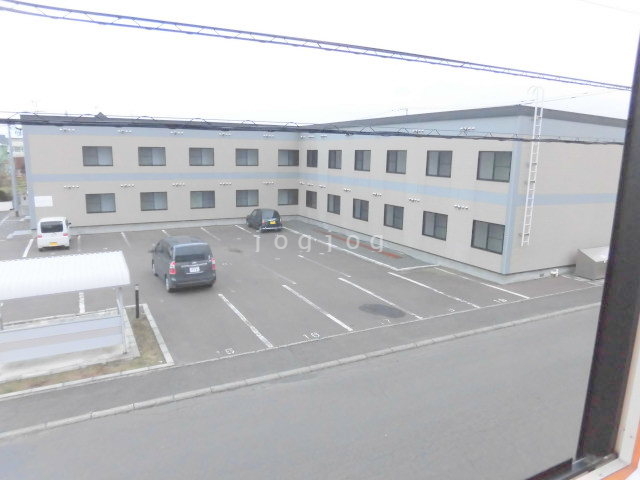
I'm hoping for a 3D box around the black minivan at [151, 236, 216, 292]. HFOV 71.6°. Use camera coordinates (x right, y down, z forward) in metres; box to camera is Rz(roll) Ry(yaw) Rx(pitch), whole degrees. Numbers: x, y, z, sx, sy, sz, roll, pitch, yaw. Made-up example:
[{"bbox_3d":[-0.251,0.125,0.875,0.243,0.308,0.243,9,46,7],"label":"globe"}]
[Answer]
[{"bbox_3d":[-5.657,0.733,18.079,1.710,1.840,4.550,-5,12,-28],"label":"black minivan"}]

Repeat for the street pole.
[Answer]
[{"bbox_3d":[-23.579,-5.344,34.096,0.280,7.100,0.280,-5,12,-28],"label":"street pole"}]

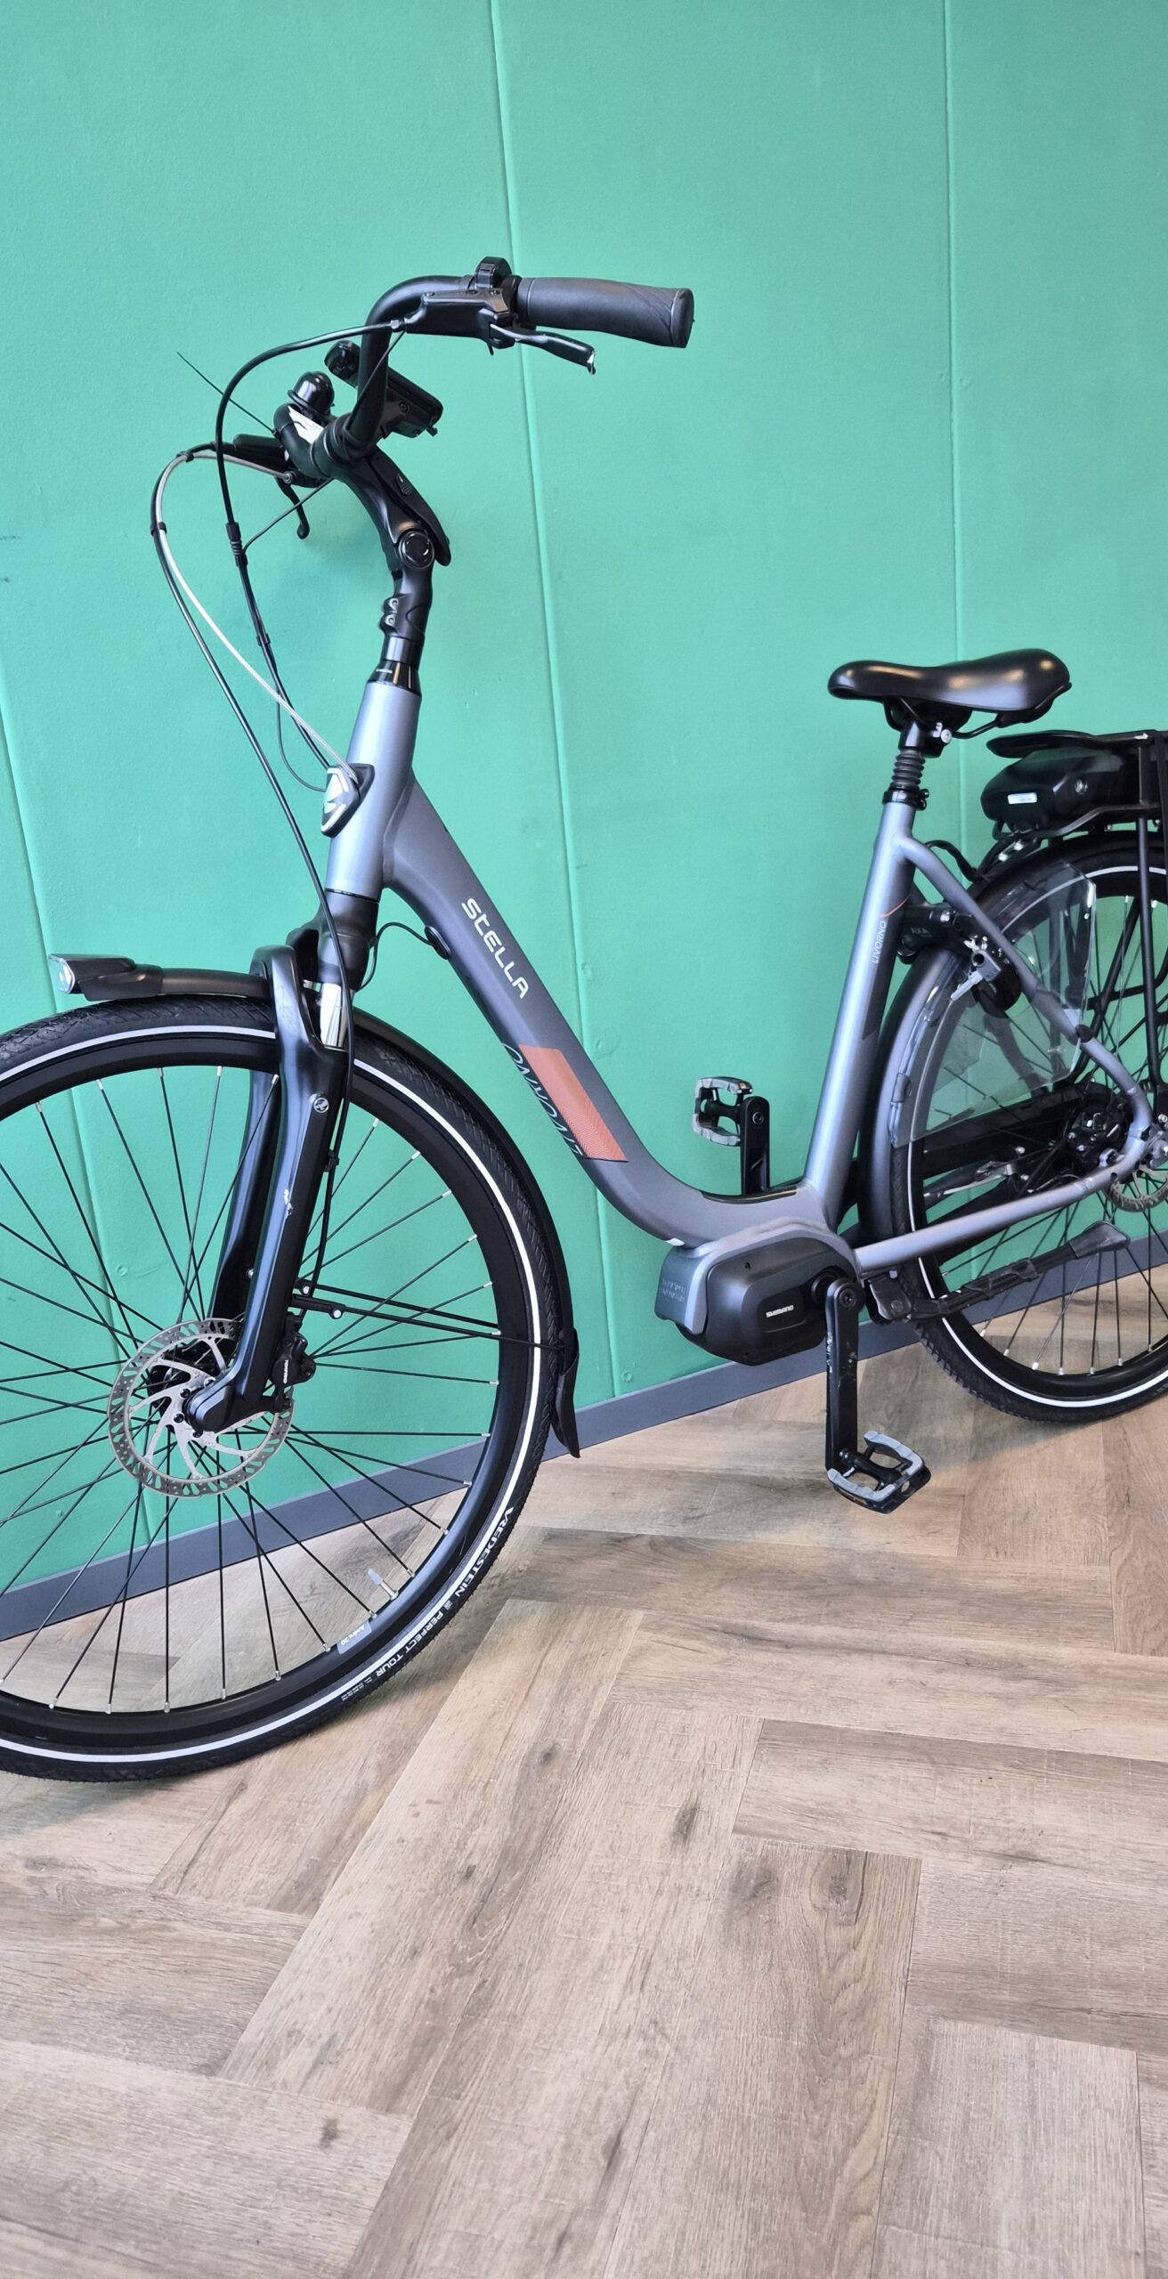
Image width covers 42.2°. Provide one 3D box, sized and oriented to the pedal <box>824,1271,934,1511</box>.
[{"bbox_3d":[0.290,0.259,1.554,0.076,0.212,0.123,-13,14,-27],"label":"pedal"}]

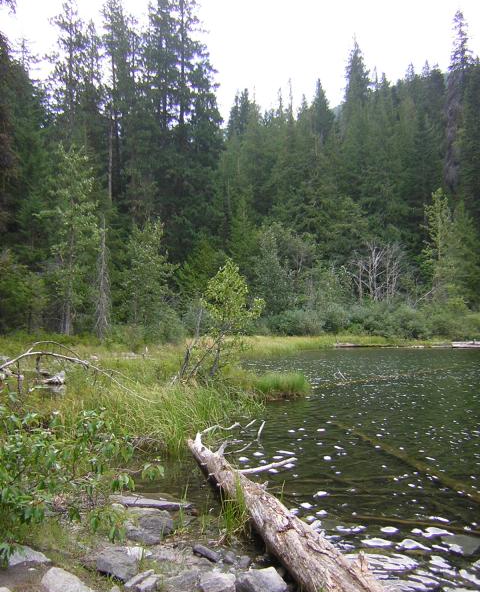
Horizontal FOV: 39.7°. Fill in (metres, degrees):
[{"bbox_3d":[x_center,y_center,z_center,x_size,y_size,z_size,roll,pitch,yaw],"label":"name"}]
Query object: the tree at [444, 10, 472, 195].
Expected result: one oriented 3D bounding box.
[{"bbox_3d":[17.070,-10.352,52.000,2.700,23.910,2.700,0,-2,0],"label":"tree"}]

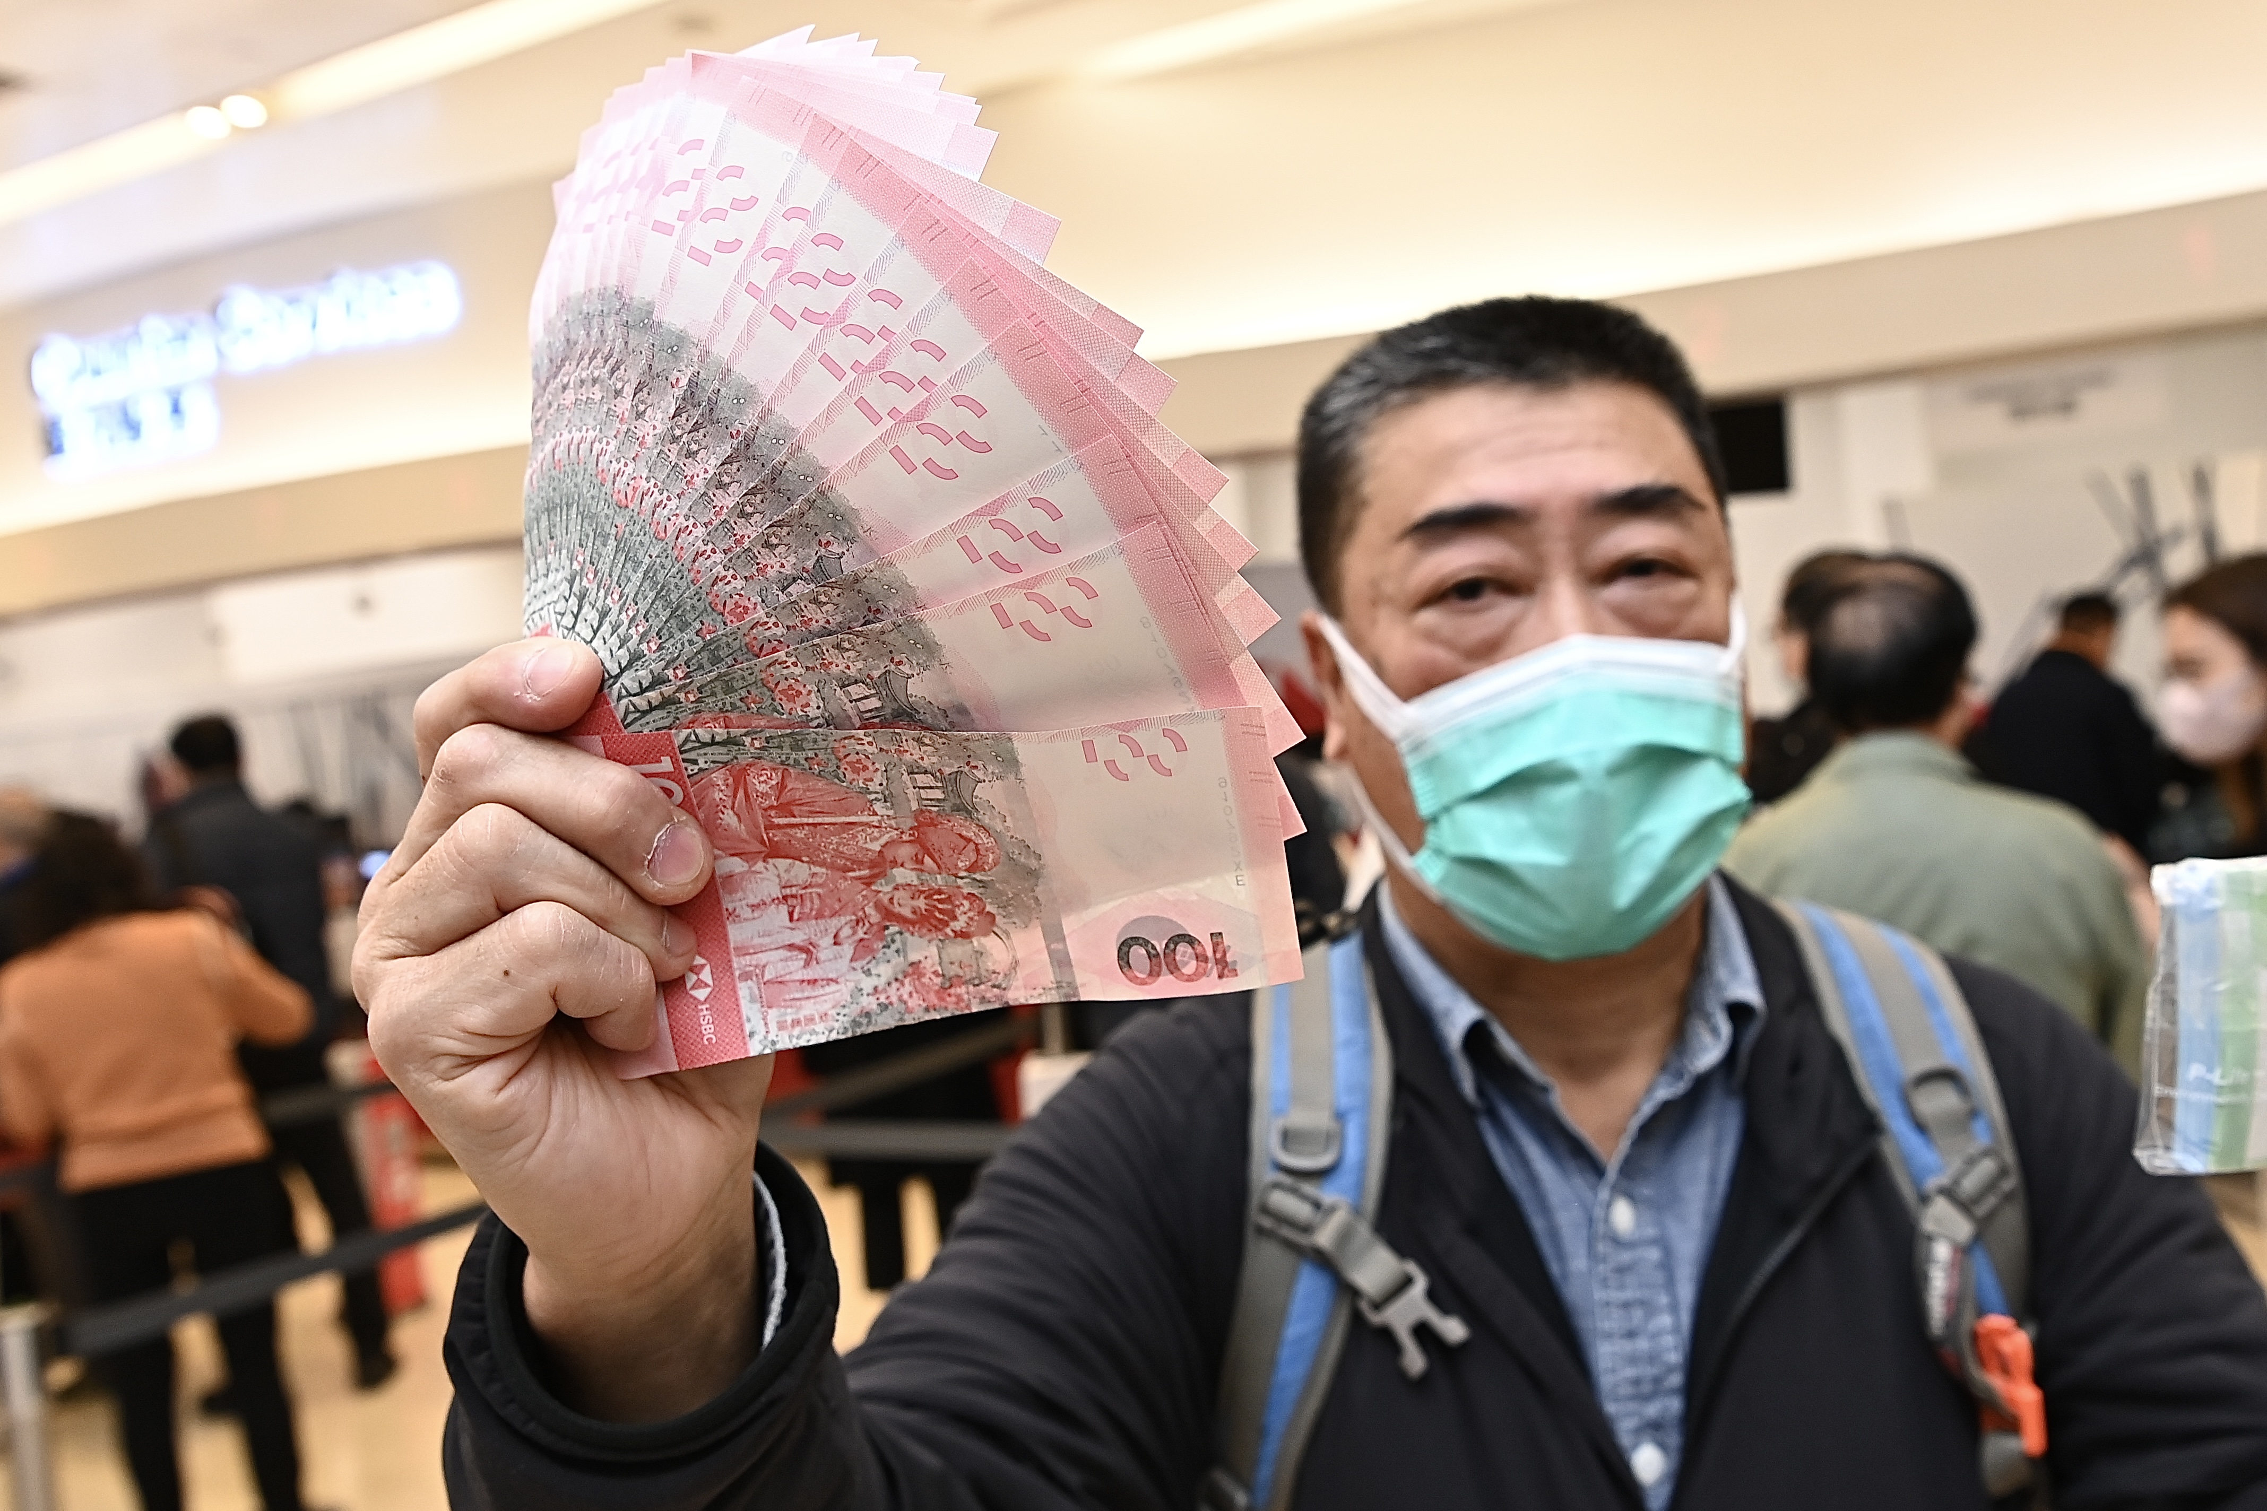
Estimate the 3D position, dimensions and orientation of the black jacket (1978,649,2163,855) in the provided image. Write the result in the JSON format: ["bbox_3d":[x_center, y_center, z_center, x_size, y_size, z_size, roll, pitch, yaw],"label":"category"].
[{"bbox_3d":[2.632,0.053,4.217,0.520,0.700,0.340,-3,3,37],"label":"black jacket"}]

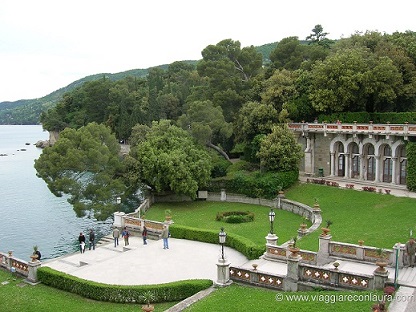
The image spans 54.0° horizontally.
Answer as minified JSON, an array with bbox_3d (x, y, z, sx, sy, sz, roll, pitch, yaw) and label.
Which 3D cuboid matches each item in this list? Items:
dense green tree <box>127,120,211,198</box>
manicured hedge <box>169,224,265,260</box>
[{"bbox_3d":[-5.398,0.394,57.731,10.900,10.639,9.500,0,5,0],"label":"dense green tree"},{"bbox_3d":[0.489,7.249,35.140,10.255,0.841,2.082,4,6,43],"label":"manicured hedge"}]

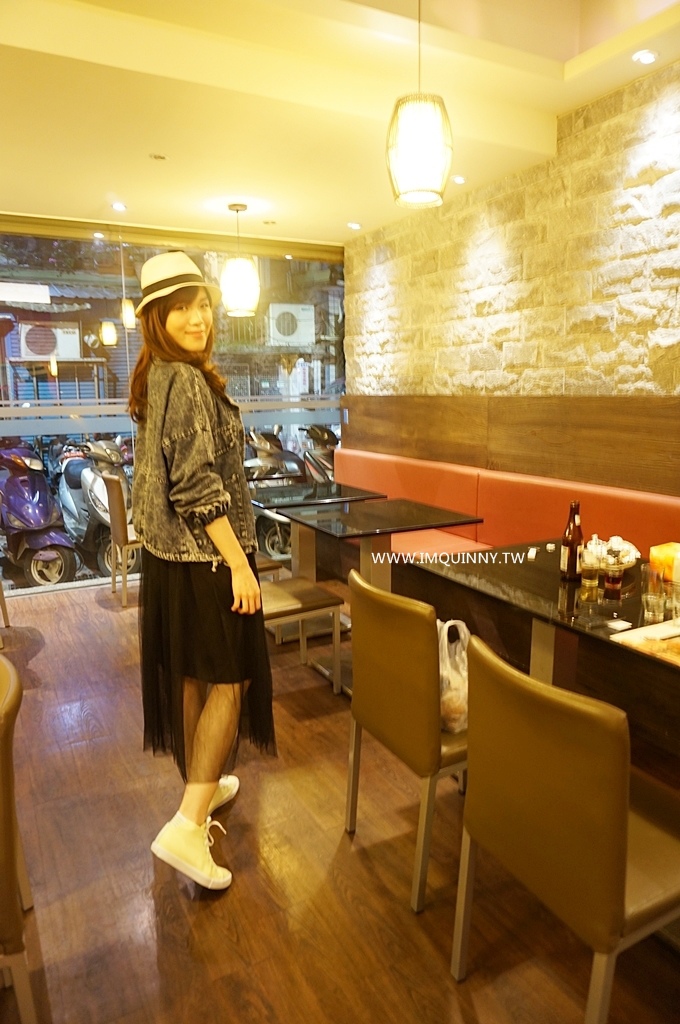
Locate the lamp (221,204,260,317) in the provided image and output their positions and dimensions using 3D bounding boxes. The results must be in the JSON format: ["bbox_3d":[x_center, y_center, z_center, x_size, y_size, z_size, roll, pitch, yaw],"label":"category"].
[{"bbox_3d":[-0.628,-1.561,4.268,0.241,0.650,0.241,-6,11,-27],"label":"lamp"}]

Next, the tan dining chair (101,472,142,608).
[{"bbox_3d":[-1.273,0.151,4.566,0.468,0.830,0.419,-6,11,-27],"label":"tan dining chair"}]

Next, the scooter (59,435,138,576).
[{"bbox_3d":[-2.095,-0.061,5.766,0.700,1.140,1.750,-8,13,-37],"label":"scooter"}]

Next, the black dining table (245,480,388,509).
[{"bbox_3d":[-0.223,0.273,4.004,0.734,0.762,0.734,-6,11,-27],"label":"black dining table"}]

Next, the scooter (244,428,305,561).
[{"bbox_3d":[-0.841,-0.167,6.277,0.700,1.140,1.750,-8,12,-34],"label":"scooter"}]

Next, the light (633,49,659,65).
[{"bbox_3d":[1.214,-1.798,2.711,0.103,0.044,0.103,-6,11,-27],"label":"light"}]

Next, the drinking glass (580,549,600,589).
[{"bbox_3d":[0.763,0.169,2.069,0.054,0.099,0.054,-6,11,-27],"label":"drinking glass"}]

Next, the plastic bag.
[{"bbox_3d":[0.312,0.445,1.861,0.138,0.305,0.148,-6,11,-27],"label":"plastic bag"}]

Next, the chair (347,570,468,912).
[{"bbox_3d":[0.314,0.594,1.972,0.468,0.830,0.419,-6,11,-27],"label":"chair"}]

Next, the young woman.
[{"bbox_3d":[-0.373,0.167,1.954,0.423,1.694,0.473,1,10,8],"label":"young woman"}]

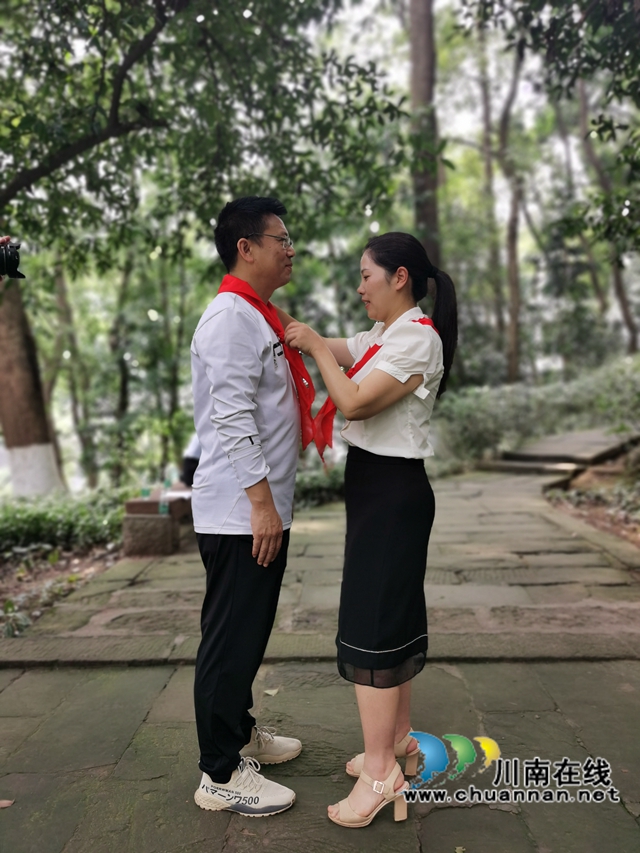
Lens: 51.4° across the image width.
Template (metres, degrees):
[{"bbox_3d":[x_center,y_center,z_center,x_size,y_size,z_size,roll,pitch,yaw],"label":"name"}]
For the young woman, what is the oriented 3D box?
[{"bbox_3d":[0.145,0.270,1.900,0.500,1.640,0.450,0,2,-9],"label":"young woman"}]

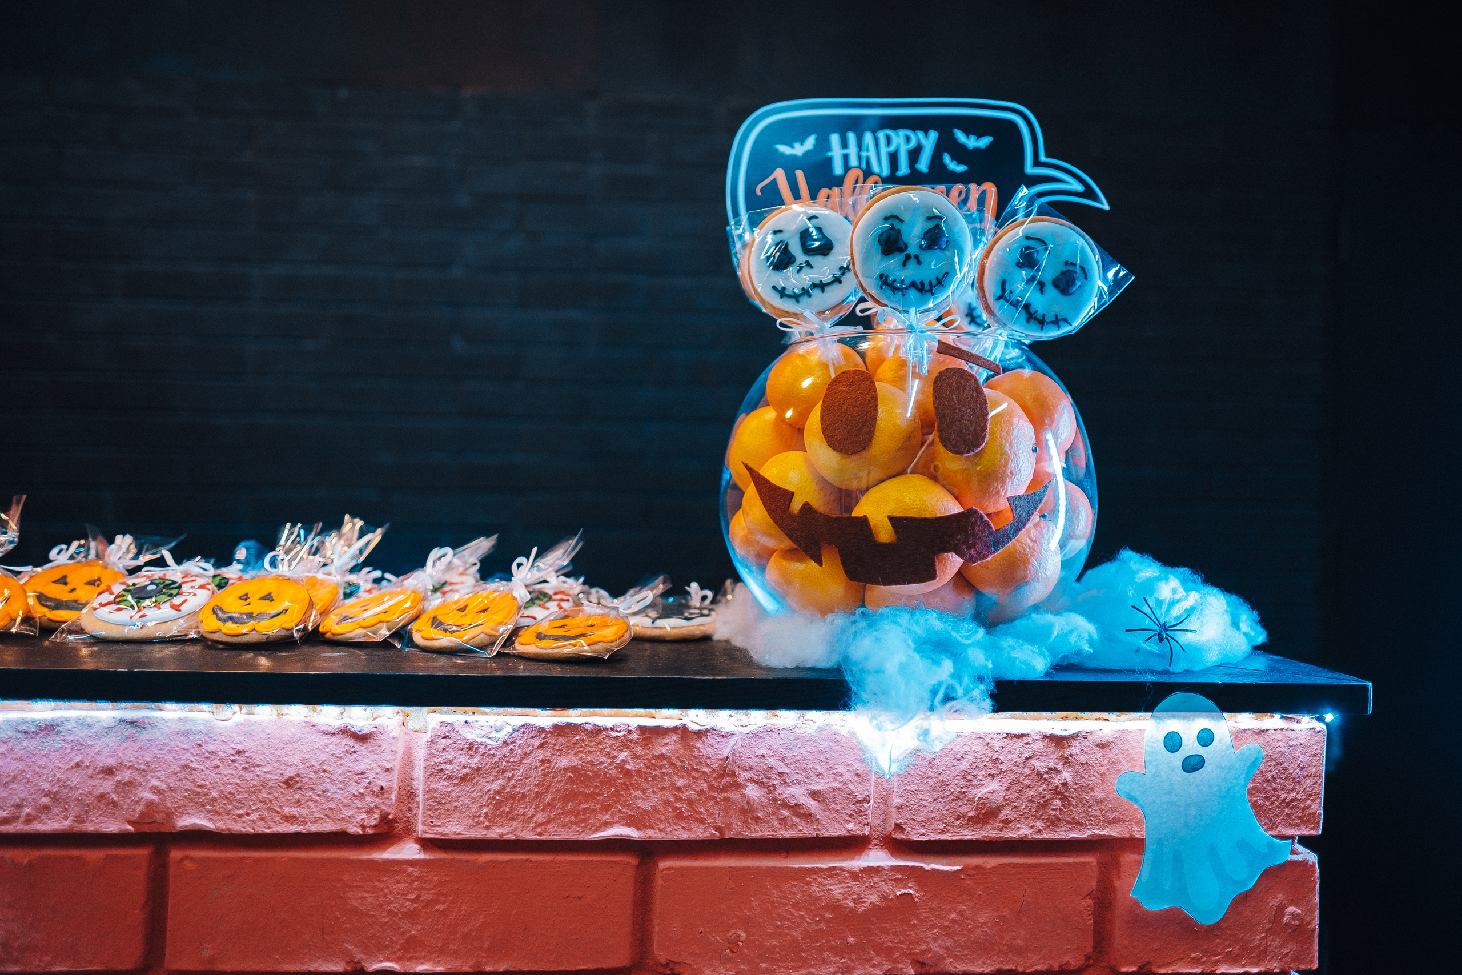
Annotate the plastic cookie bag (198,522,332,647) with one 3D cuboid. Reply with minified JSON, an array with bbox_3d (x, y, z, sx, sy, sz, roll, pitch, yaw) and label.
[{"bbox_3d":[-0.322,0.064,0.675,0.080,0.074,0.088,1,-1,-6],"label":"plastic cookie bag"}]

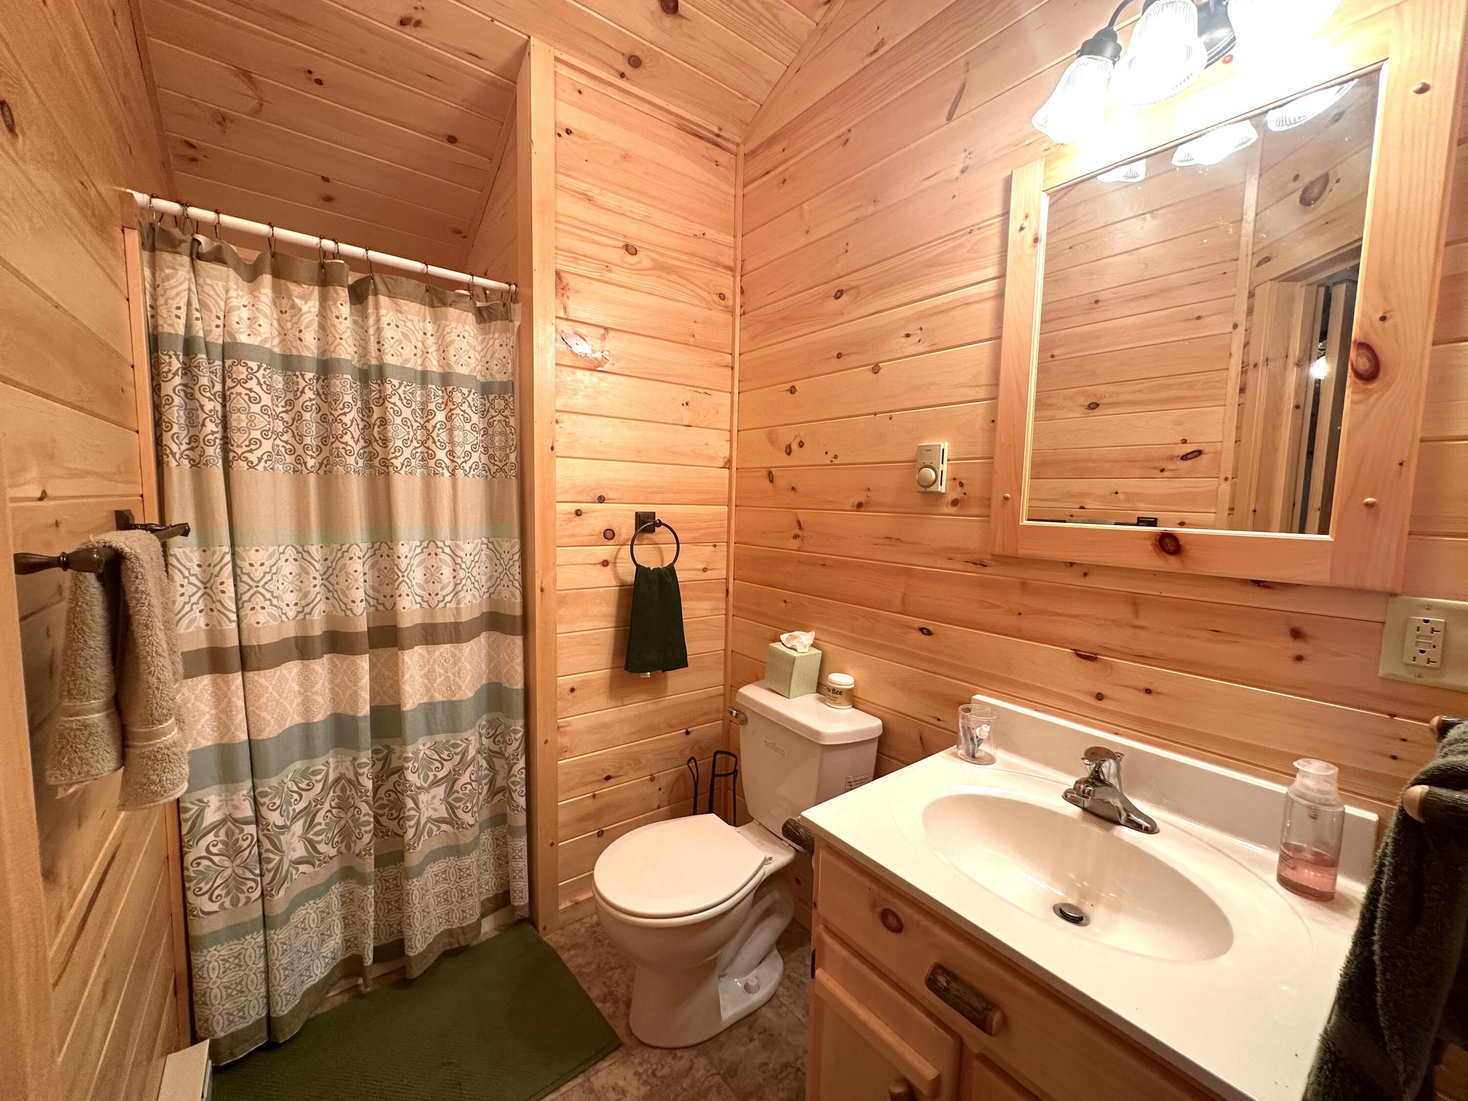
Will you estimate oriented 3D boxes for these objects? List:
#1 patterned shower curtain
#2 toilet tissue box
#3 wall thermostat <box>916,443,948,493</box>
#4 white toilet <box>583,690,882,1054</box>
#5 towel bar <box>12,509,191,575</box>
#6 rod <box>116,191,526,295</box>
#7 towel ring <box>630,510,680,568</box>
[{"bbox_3d":[-0.921,0.227,1.513,0.765,1.835,0.150,-3,6,-37],"label":"patterned shower curtain"},{"bbox_3d":[0.178,0.356,1.772,0.111,0.129,0.111,-3,7,-39],"label":"toilet tissue box"},{"bbox_3d":[0.471,-0.198,1.431,0.040,0.117,0.071,-3,6,-37],"label":"wall thermostat"},{"bbox_3d":[-0.022,0.822,1.592,0.700,0.752,0.440,-3,6,-37],"label":"white toilet"},{"bbox_3d":[-0.842,-0.015,0.810,0.088,0.058,0.670,-3,6,-37],"label":"towel bar"},{"bbox_3d":[-0.938,-0.739,1.474,0.790,0.032,0.032,-3,6,-37],"label":"rod"},{"bbox_3d":[-0.260,-0.020,1.880,0.172,0.203,0.072,-3,6,-37],"label":"towel ring"}]

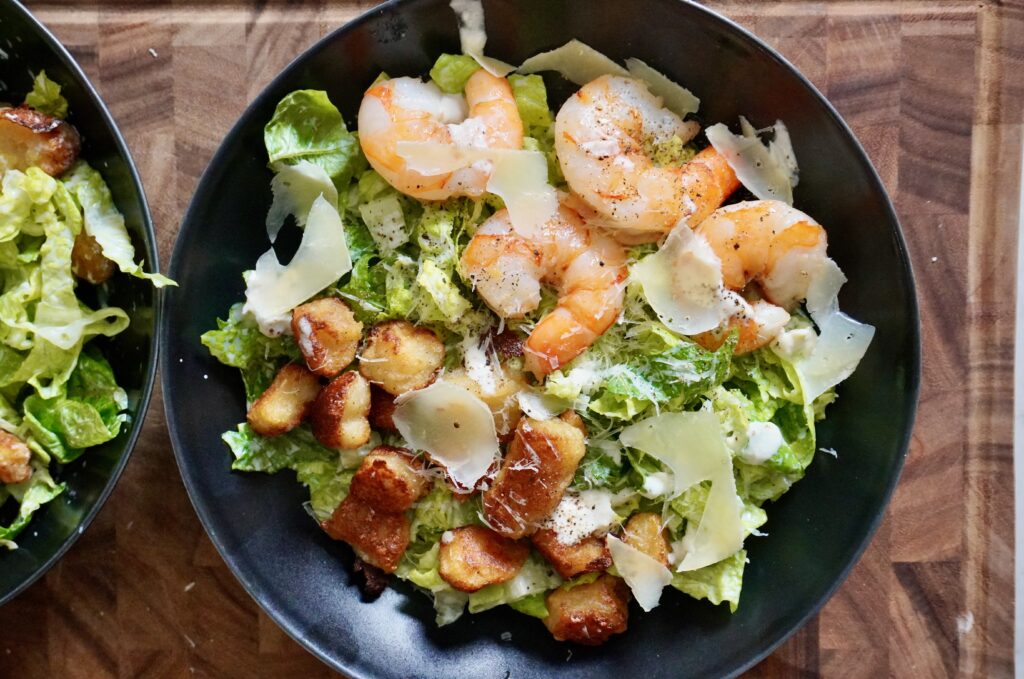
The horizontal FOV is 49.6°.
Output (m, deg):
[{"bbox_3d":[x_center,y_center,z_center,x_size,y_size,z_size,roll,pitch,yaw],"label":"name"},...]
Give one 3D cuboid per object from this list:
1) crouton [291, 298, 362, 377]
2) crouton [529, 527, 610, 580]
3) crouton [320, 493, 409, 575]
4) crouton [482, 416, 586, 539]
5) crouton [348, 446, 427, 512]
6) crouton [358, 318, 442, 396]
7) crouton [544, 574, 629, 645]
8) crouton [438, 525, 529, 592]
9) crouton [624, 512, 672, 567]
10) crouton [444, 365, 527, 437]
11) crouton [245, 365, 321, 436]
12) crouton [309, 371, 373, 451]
[{"bbox_3d":[-0.058,-0.001,0.355,0.020,0.022,0.022,-27,94,2],"label":"crouton"},{"bbox_3d":[0.021,0.068,0.363,0.021,0.020,0.021,-33,94,2],"label":"crouton"},{"bbox_3d":[-0.048,0.062,0.365,0.027,0.020,0.019,26,94,-2],"label":"crouton"},{"bbox_3d":[0.007,0.044,0.352,0.022,0.021,0.039,26,94,-2],"label":"crouton"},{"bbox_3d":[-0.038,0.045,0.358,0.023,0.021,0.019,22,94,-2],"label":"crouton"},{"bbox_3d":[-0.035,0.006,0.354,0.025,0.021,0.022,12,94,-1],"label":"crouton"},{"bbox_3d":[0.025,0.090,0.370,0.027,0.022,0.021,3,95,0],"label":"crouton"},{"bbox_3d":[-0.010,0.072,0.363,0.028,0.021,0.021,15,94,-1],"label":"crouton"},{"bbox_3d":[0.045,0.067,0.364,0.015,0.019,0.017,4,95,0],"label":"crouton"},{"bbox_3d":[-0.009,0.020,0.355,0.025,0.021,0.021,0,95,0],"label":"crouton"},{"bbox_3d":[-0.073,0.021,0.364,0.014,0.019,0.027,41,93,-3],"label":"crouton"},{"bbox_3d":[-0.055,0.023,0.359,0.018,0.021,0.024,0,95,0],"label":"crouton"}]

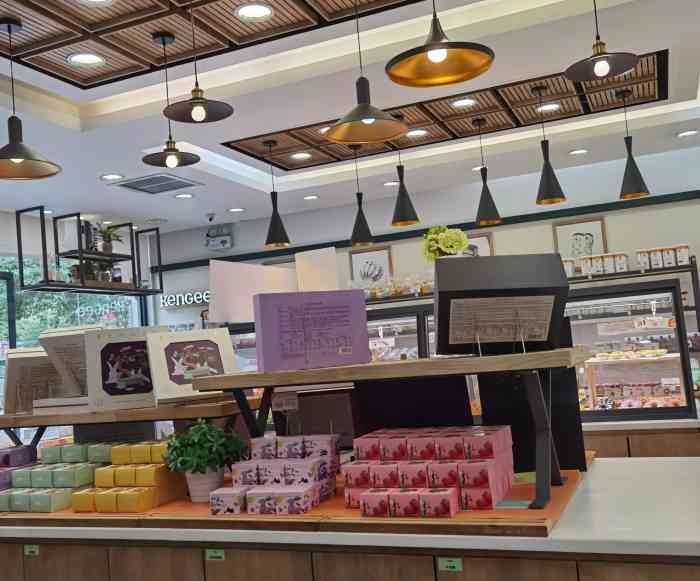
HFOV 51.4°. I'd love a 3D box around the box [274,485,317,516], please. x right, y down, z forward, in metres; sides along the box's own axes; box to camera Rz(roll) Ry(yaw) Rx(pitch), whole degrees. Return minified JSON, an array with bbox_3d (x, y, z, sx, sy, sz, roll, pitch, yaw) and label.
[{"bbox_3d":[-0.183,0.721,2.503,0.105,0.071,0.105,-7,-6,22],"label":"box"}]

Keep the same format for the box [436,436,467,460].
[{"bbox_3d":[0.398,0.597,2.792,0.112,0.082,0.114,-7,-6,22],"label":"box"}]

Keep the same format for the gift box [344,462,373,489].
[{"bbox_3d":[0.052,0.686,2.726,0.106,0.077,0.110,-6,-5,22],"label":"gift box"}]

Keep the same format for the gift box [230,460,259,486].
[{"bbox_3d":[-0.439,0.814,3.257,0.118,0.085,0.115,-6,-5,22],"label":"gift box"}]

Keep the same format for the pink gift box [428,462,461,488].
[{"bbox_3d":[0.321,0.600,2.401,0.099,0.071,0.105,-7,-6,22],"label":"pink gift box"}]

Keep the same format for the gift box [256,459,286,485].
[{"bbox_3d":[-0.286,0.731,2.913,0.124,0.076,0.123,-6,-5,22],"label":"gift box"}]

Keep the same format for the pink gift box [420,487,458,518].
[{"bbox_3d":[0.283,0.664,2.285,0.099,0.071,0.105,-7,-6,22],"label":"pink gift box"}]

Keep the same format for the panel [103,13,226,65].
[{"bbox_3d":[-0.912,-1.259,3.627,0.447,0.050,0.447,-6,-5,22],"label":"panel"}]

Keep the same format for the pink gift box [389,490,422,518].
[{"bbox_3d":[0.207,0.737,2.536,0.107,0.077,0.110,-6,-5,22],"label":"pink gift box"}]

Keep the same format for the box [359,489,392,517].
[{"bbox_3d":[0.106,0.748,2.571,0.107,0.077,0.110,-6,-5,22],"label":"box"}]

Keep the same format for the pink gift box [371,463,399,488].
[{"bbox_3d":[0.150,0.697,2.767,0.112,0.082,0.114,-7,-6,22],"label":"pink gift box"}]

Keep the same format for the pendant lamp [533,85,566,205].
[{"bbox_3d":[1.169,-0.875,4.341,0.182,0.707,0.182,-7,-6,22],"label":"pendant lamp"}]

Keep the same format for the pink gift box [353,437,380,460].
[{"bbox_3d":[0.093,0.676,3.116,0.118,0.085,0.115,-6,-5,22],"label":"pink gift box"}]

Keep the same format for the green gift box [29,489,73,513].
[{"bbox_3d":[-1.288,0.907,3.144,0.113,0.072,0.123,-6,-5,22],"label":"green gift box"}]

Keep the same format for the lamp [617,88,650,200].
[{"bbox_3d":[1.848,-0.975,4.812,0.184,0.707,0.184,-6,-5,22],"label":"lamp"}]

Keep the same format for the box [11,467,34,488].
[{"bbox_3d":[-1.522,0.895,3.494,0.120,0.081,0.129,-7,-6,22],"label":"box"}]

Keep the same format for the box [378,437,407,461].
[{"bbox_3d":[0.194,0.620,2.875,0.112,0.082,0.114,-7,-6,22],"label":"box"}]

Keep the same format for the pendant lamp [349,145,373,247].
[{"bbox_3d":[0.071,-0.686,5.242,0.175,0.734,0.175,-4,-5,0],"label":"pendant lamp"}]

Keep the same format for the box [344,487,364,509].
[{"bbox_3d":[0.045,0.704,2.510,0.099,0.071,0.105,-7,-6,22],"label":"box"}]

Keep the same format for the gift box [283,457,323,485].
[{"bbox_3d":[-0.172,0.718,2.867,0.125,0.076,0.123,-6,-5,22],"label":"gift box"}]

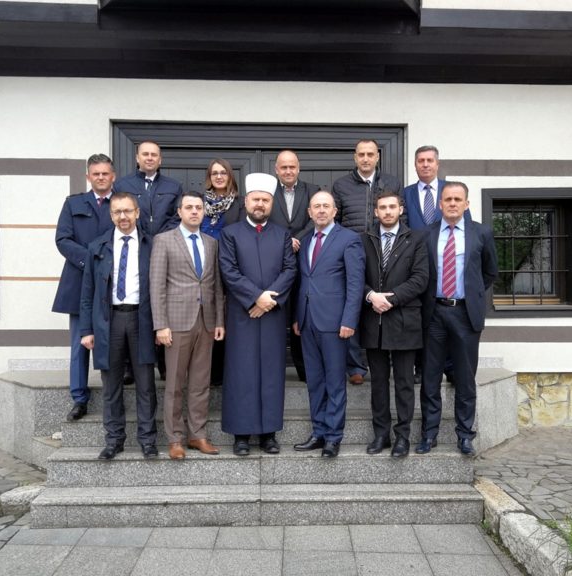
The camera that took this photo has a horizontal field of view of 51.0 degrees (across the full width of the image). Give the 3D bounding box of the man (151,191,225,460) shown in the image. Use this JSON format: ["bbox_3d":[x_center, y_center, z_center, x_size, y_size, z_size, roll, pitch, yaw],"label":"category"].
[{"bbox_3d":[-0.662,0.225,4.027,0.510,1.761,0.340,0,2,-7],"label":"man"}]

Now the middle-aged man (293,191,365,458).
[{"bbox_3d":[0.285,0.232,4.020,0.510,1.765,0.340,0,0,21],"label":"middle-aged man"}]

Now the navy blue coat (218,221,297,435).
[{"bbox_3d":[-0.193,0.265,4.066,0.540,1.487,0.380,0,2,-1],"label":"navy blue coat"}]

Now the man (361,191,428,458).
[{"bbox_3d":[0.738,0.225,4.076,0.500,1.776,0.380,0,2,12],"label":"man"}]

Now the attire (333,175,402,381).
[{"bbox_3d":[0.620,-0.118,4.560,0.548,1.583,0.340,0,2,2],"label":"attire"}]

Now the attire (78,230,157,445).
[{"bbox_3d":[-1.124,0.328,4.007,0.530,1.478,0.360,-1,2,-14],"label":"attire"}]

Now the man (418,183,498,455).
[{"bbox_3d":[1.161,0.190,4.066,0.540,1.826,0.360,0,2,12],"label":"man"}]

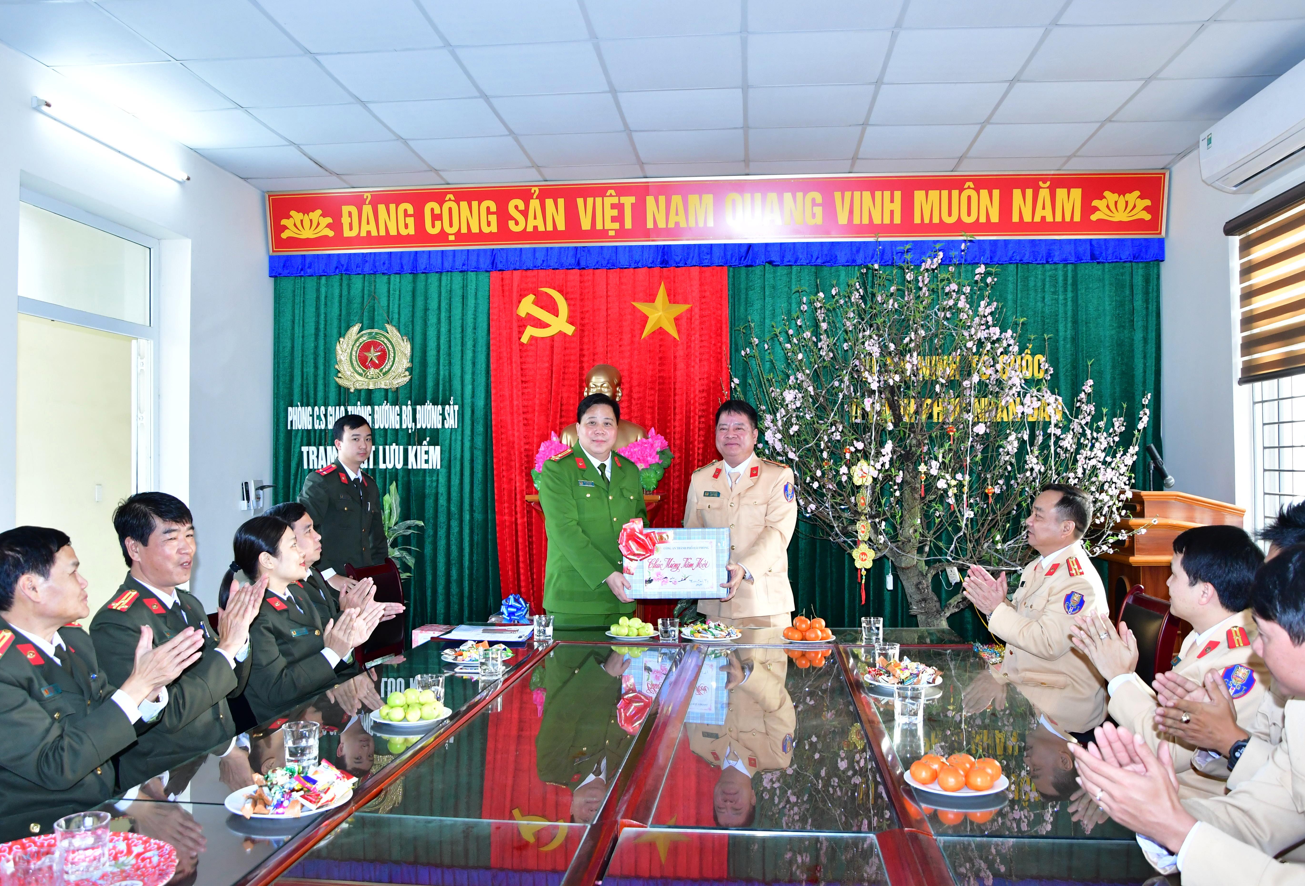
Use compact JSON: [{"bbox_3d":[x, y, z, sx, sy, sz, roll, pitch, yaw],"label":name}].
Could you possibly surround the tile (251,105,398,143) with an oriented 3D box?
[{"bbox_3d":[-1.639,-1.614,5.020,0.600,0.020,0.590,0,-1,5],"label":"tile"}]

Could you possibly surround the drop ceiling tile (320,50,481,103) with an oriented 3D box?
[{"bbox_3d":[-1.117,-1.648,4.466,0.595,0.018,0.570,0,-1,6],"label":"drop ceiling tile"}]

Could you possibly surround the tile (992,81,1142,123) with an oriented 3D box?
[{"bbox_3d":[1.923,-1.600,4.648,0.600,0.020,0.580,0,-1,6],"label":"tile"}]

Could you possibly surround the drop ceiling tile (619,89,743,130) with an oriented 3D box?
[{"bbox_3d":[0.152,-1.635,4.884,0.595,0.018,0.570,0,-1,6],"label":"drop ceiling tile"}]

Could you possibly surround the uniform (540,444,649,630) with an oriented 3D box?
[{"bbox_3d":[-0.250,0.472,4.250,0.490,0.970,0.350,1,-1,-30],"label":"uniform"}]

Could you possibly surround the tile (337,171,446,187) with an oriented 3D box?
[{"bbox_3d":[-1.564,-1.593,6.016,0.600,0.020,0.310,0,-1,6],"label":"tile"}]

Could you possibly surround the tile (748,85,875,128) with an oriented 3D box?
[{"bbox_3d":[0.747,-1.616,4.767,0.600,0.020,0.580,0,-1,6],"label":"tile"}]

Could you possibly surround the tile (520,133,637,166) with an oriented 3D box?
[{"bbox_3d":[-0.399,-1.623,5.497,0.595,0.018,0.570,0,-1,6],"label":"tile"}]

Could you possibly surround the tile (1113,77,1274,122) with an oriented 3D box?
[{"bbox_3d":[2.488,-1.582,4.578,0.595,0.020,0.585,0,-1,6],"label":"tile"}]

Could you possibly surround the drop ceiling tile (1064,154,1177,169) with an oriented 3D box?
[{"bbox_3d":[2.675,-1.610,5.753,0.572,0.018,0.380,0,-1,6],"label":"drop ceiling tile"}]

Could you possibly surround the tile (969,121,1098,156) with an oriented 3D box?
[{"bbox_3d":[1.986,-1.591,5.224,0.600,0.020,0.600,0,-1,6],"label":"tile"}]

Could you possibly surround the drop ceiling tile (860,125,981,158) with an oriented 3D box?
[{"bbox_3d":[1.398,-1.601,5.271,0.600,0.020,0.580,0,-1,6],"label":"drop ceiling tile"}]

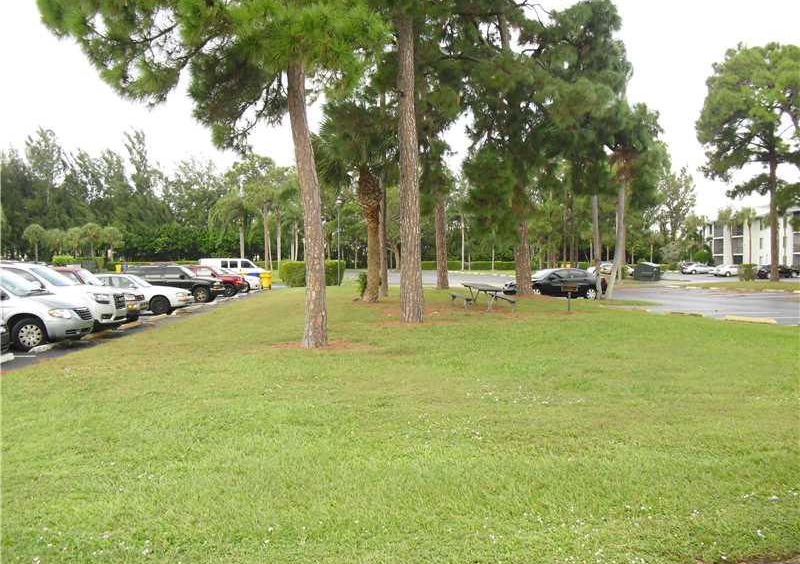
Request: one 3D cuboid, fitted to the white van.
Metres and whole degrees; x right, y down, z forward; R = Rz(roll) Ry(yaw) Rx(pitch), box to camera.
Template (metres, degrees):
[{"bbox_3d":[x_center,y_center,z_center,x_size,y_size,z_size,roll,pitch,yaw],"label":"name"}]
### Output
[{"bbox_3d":[-12.407,-0.768,62.000,5.400,2.050,2.000,0,1,-2],"label":"white van"}]

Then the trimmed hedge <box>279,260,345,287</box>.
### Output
[{"bbox_3d":[-6.500,-0.600,61.500,4.700,1.880,2.000,0,1,0],"label":"trimmed hedge"}]

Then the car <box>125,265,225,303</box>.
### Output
[{"bbox_3d":[-10.683,0.009,38.900,4.700,1.700,1.820,0,1,-2],"label":"car"}]

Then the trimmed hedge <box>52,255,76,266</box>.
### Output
[{"bbox_3d":[-34.000,-1.400,85.000,2.500,2.300,2.000,0,1,0],"label":"trimmed hedge"}]

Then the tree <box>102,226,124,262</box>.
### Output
[{"bbox_3d":[-36.500,-3.820,106.000,2.800,6.510,2.800,0,1,0],"label":"tree"}]

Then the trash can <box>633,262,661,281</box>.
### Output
[{"bbox_3d":[22.000,-0.900,74.000,1.800,1.600,1.900,0,1,24],"label":"trash can"}]

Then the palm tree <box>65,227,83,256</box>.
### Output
[{"bbox_3d":[-43.885,-4.215,112.000,2.600,6.510,2.600,0,1,0],"label":"palm tree"}]

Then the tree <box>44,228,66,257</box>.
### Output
[{"bbox_3d":[-45.550,-3.860,110.000,2.900,6.430,2.900,0,1,0],"label":"tree"}]

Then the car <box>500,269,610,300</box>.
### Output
[{"bbox_3d":[7.700,0.050,40.800,4.600,1.450,1.800,0,1,-12],"label":"car"}]

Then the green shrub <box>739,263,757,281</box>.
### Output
[{"bbox_3d":[31.743,-0.906,76.000,1.600,1.570,1.600,0,1,0],"label":"green shrub"}]

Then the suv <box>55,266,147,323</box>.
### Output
[{"bbox_3d":[-9.600,0.420,23.550,4.600,1.700,1.830,0,1,-3],"label":"suv"}]

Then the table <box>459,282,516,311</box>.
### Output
[{"bbox_3d":[2.976,0.546,29.300,1.700,0.760,2.000,0,1,-13],"label":"table"}]

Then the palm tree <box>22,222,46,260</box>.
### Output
[{"bbox_3d":[-46.566,-4.164,106.000,3.000,6.710,3.000,0,1,0],"label":"palm tree"}]

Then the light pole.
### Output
[{"bbox_3d":[-4.145,-2.754,57.000,0.420,6.140,0.420,0,1,0],"label":"light pole"}]

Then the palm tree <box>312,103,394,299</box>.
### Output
[{"bbox_3d":[-1.696,-3.287,34.000,3.500,8.260,3.500,0,1,0],"label":"palm tree"}]

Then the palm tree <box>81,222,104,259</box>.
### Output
[{"bbox_3d":[-39.180,-4.040,106.000,3.000,6.960,3.000,0,1,0],"label":"palm tree"}]

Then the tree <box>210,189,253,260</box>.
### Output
[{"bbox_3d":[-16.607,-4.718,82.000,4.100,8.990,4.100,0,1,0],"label":"tree"}]

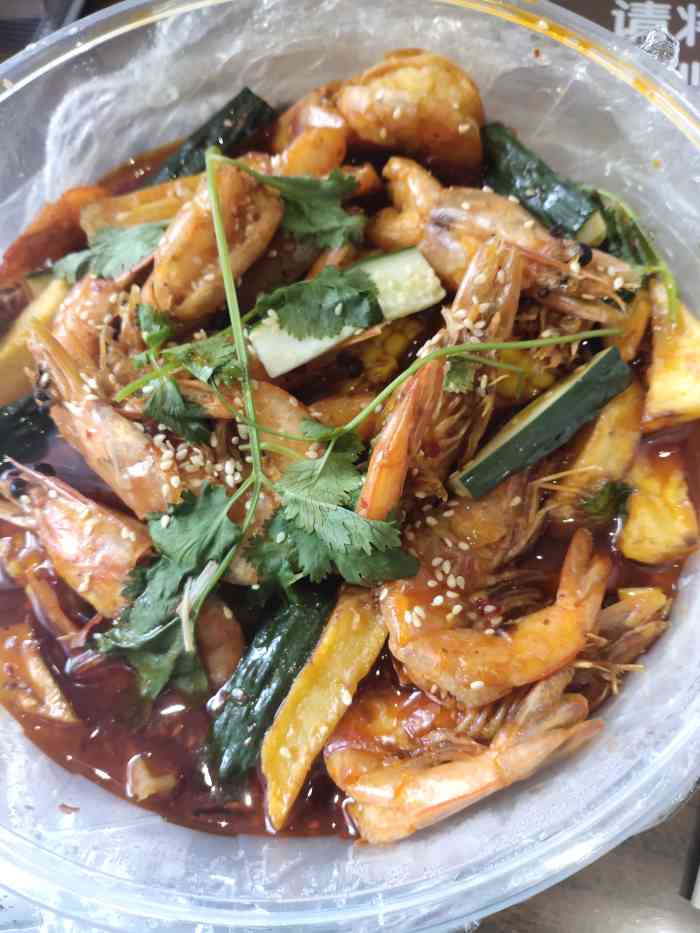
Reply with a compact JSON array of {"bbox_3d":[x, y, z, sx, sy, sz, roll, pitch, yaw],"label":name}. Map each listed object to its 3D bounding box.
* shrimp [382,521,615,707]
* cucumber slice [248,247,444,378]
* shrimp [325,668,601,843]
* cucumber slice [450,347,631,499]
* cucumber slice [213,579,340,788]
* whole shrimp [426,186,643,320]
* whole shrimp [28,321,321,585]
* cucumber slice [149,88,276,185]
[{"bbox_3d":[0.040,0.035,0.193,0.058,0.022,0.046,-14,70,-2],"label":"shrimp"},{"bbox_3d":[0.000,-0.043,0.215,0.054,0.011,0.015,-26,71,-7],"label":"cucumber slice"},{"bbox_3d":[0.030,0.074,0.185,0.067,0.021,0.028,-17,70,-3],"label":"shrimp"},{"bbox_3d":[0.054,-0.009,0.204,0.055,0.012,0.013,-38,72,-8],"label":"cucumber slice"},{"bbox_3d":[-0.019,0.058,0.201,0.017,0.013,0.056,24,85,11],"label":"cucumber slice"},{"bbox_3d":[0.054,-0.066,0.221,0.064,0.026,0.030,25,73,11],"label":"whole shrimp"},{"bbox_3d":[-0.052,-0.014,0.208,0.098,0.028,0.053,35,75,14],"label":"whole shrimp"},{"bbox_3d":[-0.049,-0.114,0.264,0.049,0.012,0.016,-32,70,11],"label":"cucumber slice"}]

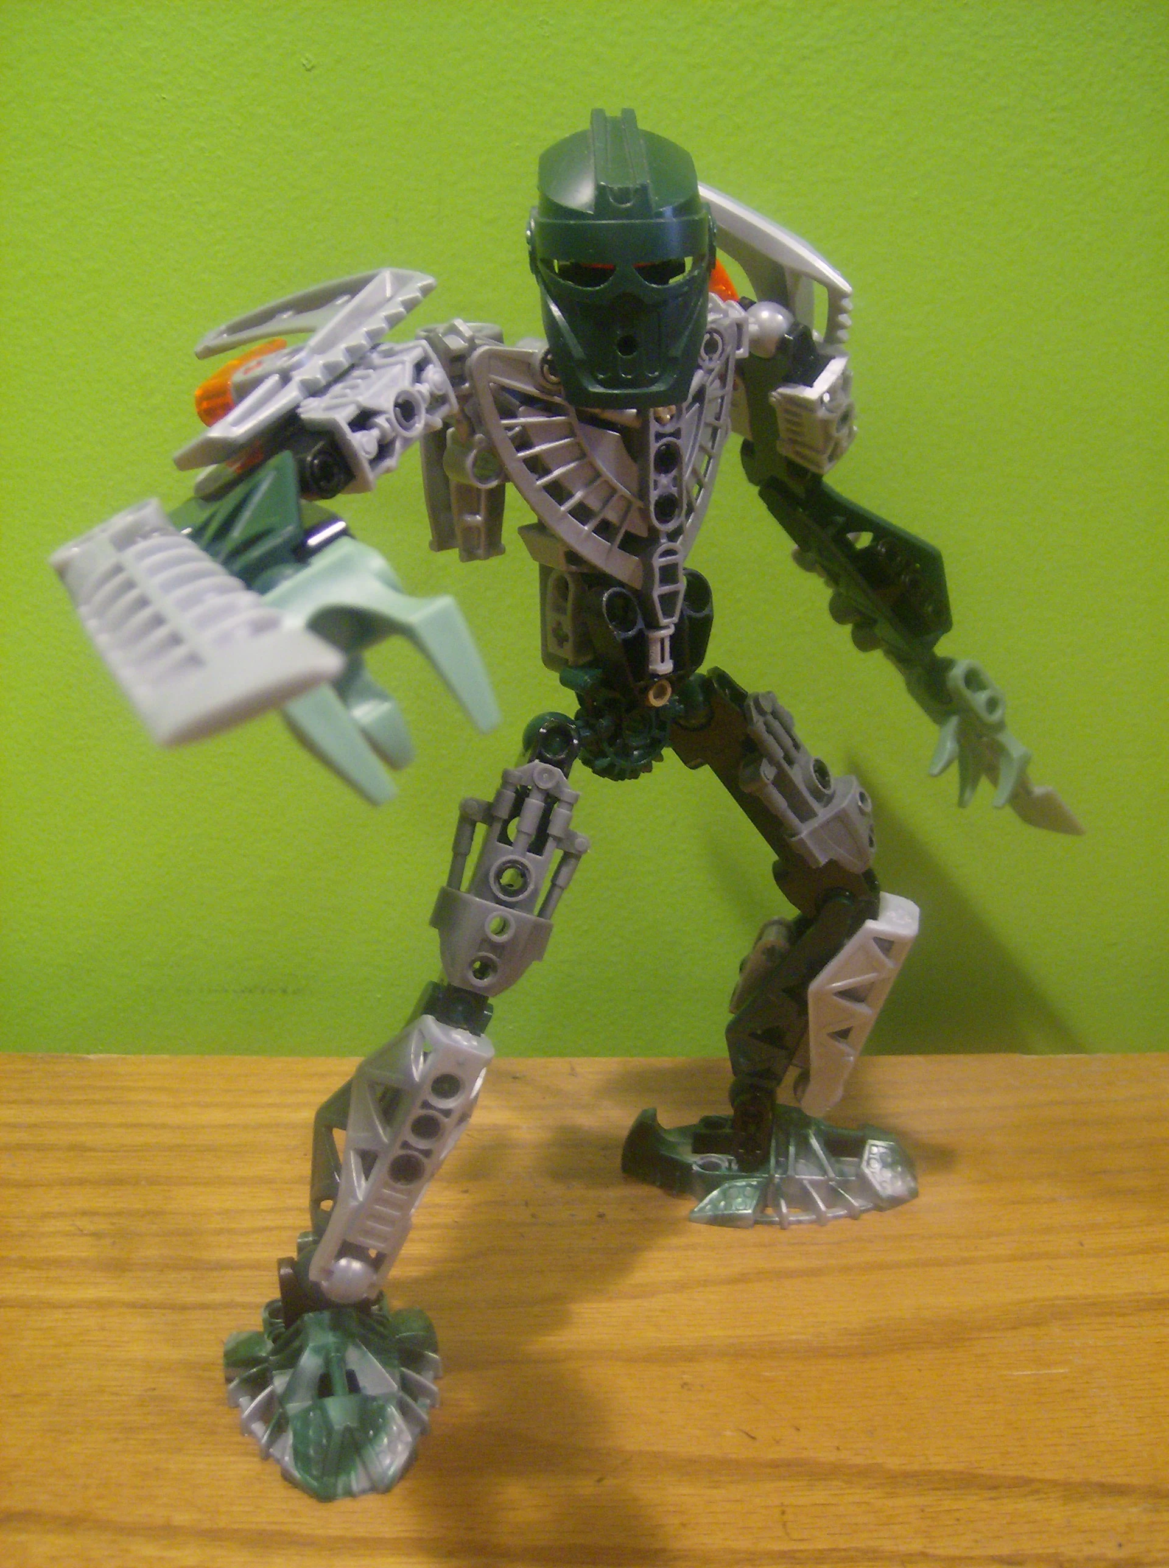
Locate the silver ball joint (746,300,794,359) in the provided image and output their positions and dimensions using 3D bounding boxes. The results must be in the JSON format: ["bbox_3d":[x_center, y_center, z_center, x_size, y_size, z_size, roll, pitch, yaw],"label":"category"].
[{"bbox_3d":[0.032,-0.080,0.287,0.010,0.010,0.010,0,12,0],"label":"silver ball joint"}]

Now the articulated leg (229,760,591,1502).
[{"bbox_3d":[-0.032,0.050,0.280,0.062,0.116,0.065,-3,12,-13],"label":"articulated leg"}]

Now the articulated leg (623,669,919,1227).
[{"bbox_3d":[0.038,0.034,0.329,0.065,0.126,0.078,1,12,7],"label":"articulated leg"}]

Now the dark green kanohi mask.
[{"bbox_3d":[0.006,-0.082,0.255,0.030,0.046,0.029,-3,20,-1],"label":"dark green kanohi mask"}]

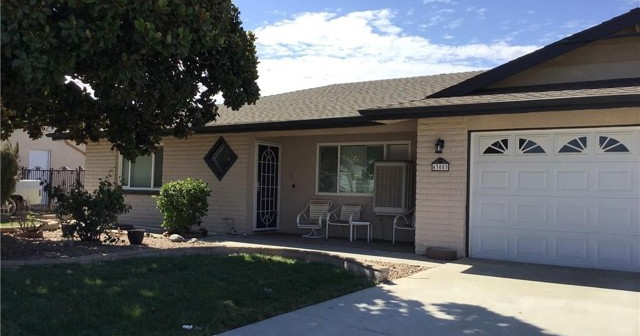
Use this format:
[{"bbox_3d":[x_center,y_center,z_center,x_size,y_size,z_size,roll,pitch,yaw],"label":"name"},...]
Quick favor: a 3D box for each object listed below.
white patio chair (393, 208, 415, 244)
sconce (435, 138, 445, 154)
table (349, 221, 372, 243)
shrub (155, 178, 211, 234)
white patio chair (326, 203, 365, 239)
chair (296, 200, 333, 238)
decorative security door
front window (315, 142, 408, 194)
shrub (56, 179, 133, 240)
[{"bbox_3d":[1.948,1.155,11.540,0.720,0.790,0.620,3,-3,-39],"label":"white patio chair"},{"bbox_3d":[2.045,-0.380,9.766,0.130,0.260,0.190,0,-3,33],"label":"sconce"},{"bbox_3d":[0.890,1.342,12.023,0.430,0.400,0.430,1,-2,17],"label":"table"},{"bbox_3d":[-3.143,0.872,13.150,1.220,1.260,1.150,2,-2,-9],"label":"shrub"},{"bbox_3d":[0.579,1.157,12.478,0.630,0.790,0.720,0,-2,30],"label":"white patio chair"},{"bbox_3d":[-0.109,1.143,12.943,0.620,0.820,0.720,0,-2,23],"label":"chair"},{"bbox_3d":[-1.250,0.435,13.575,0.070,2.066,0.965,0,-3,33],"label":"decorative security door"},{"bbox_3d":[0.940,0.018,13.032,2.439,1.218,0.090,0,-3,33],"label":"front window"},{"bbox_3d":[-4.347,0.793,10.950,1.400,1.180,1.200,2,-2,-17],"label":"shrub"}]

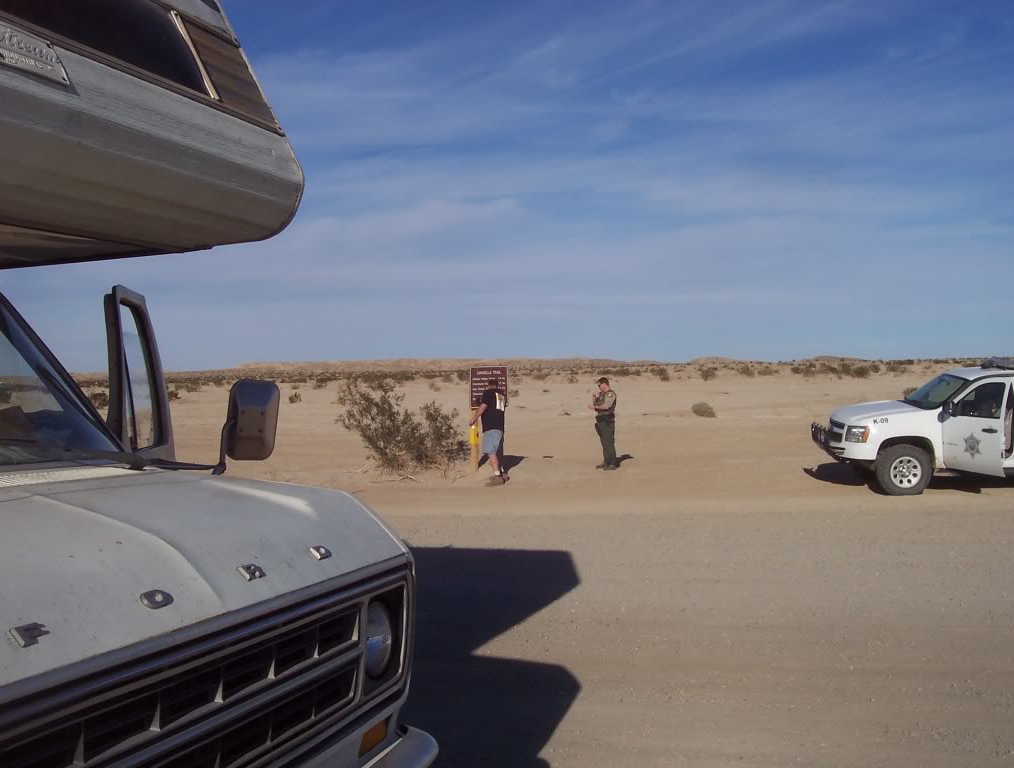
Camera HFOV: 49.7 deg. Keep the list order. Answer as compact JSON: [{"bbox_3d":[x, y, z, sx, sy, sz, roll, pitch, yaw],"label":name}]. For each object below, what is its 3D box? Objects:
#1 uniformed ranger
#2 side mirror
[{"bbox_3d":[1.832,0.762,21.000,0.470,1.770,0.520,-1,1,-30],"label":"uniformed ranger"},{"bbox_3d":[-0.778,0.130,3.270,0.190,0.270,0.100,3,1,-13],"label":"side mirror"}]

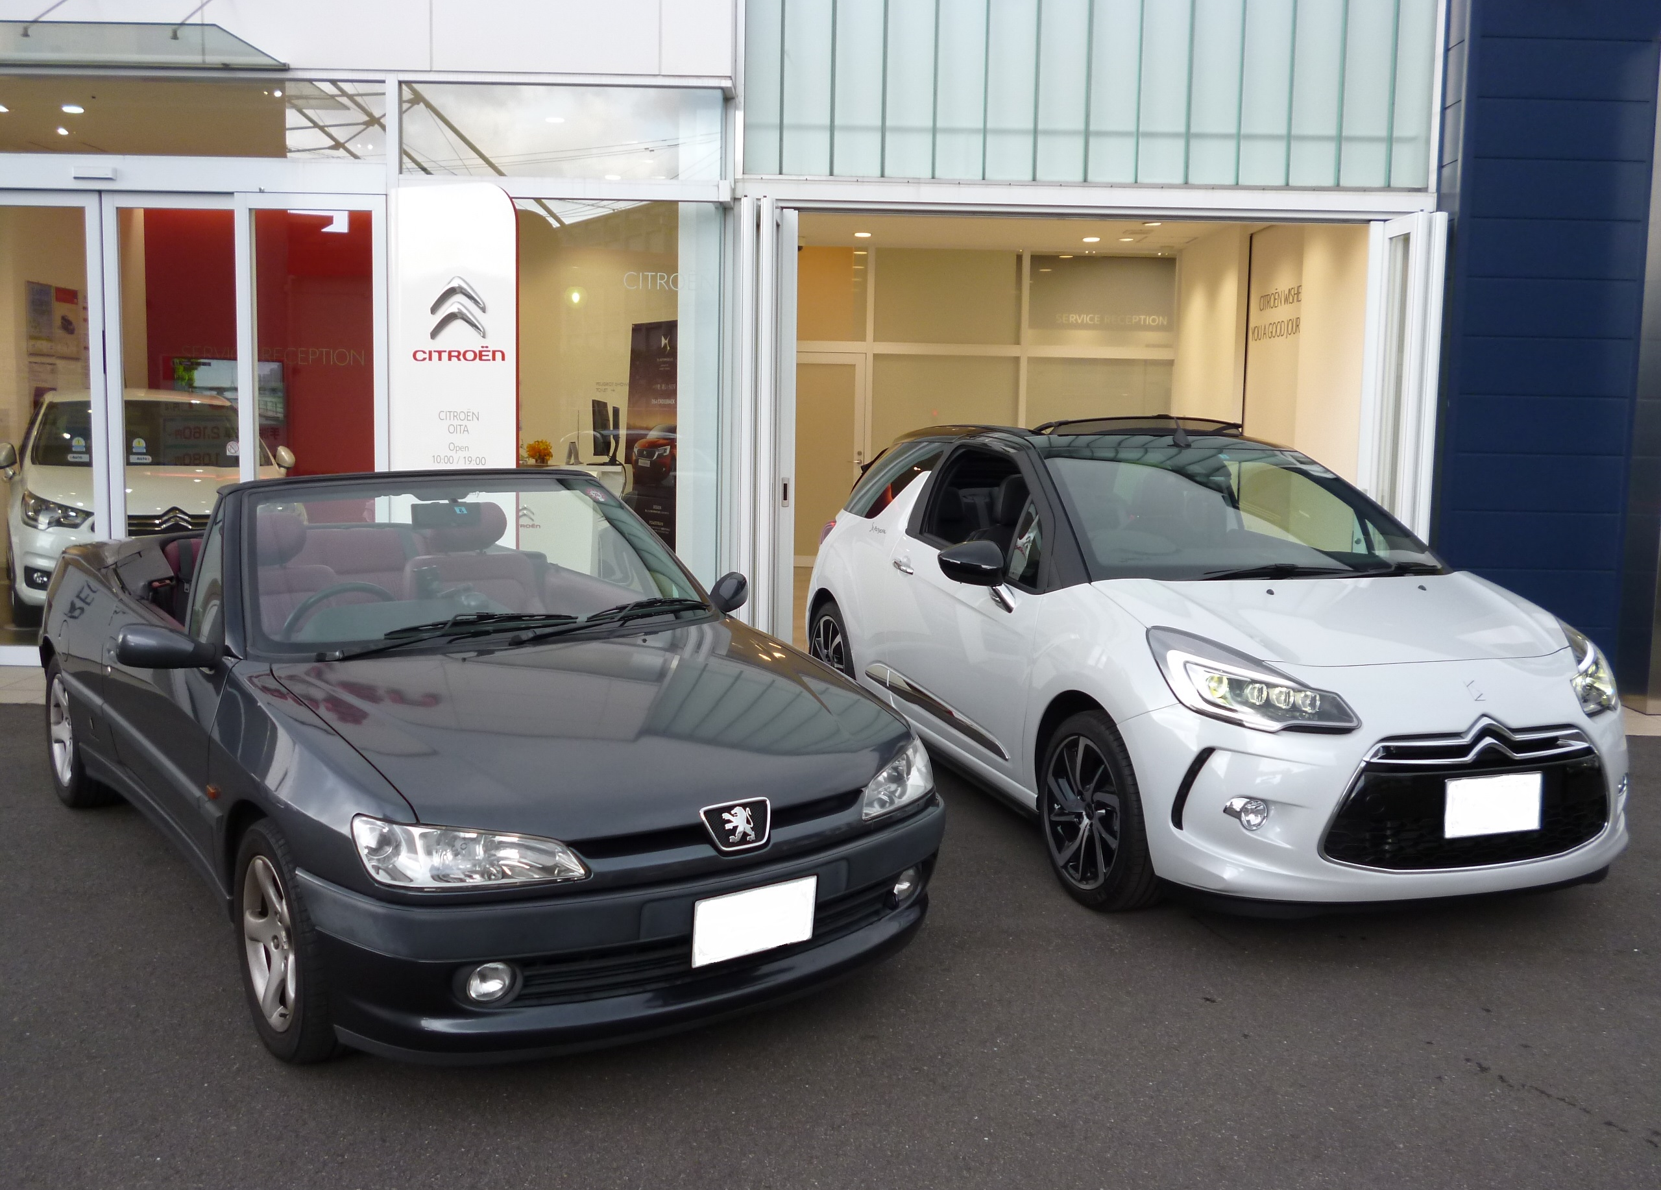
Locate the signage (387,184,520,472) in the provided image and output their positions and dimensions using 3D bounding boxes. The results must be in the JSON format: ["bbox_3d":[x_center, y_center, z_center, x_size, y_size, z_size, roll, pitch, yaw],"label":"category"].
[{"bbox_3d":[-1.879,-0.775,7.753,0.812,2.522,0.070,5,9,28],"label":"signage"}]

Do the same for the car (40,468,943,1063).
[{"bbox_3d":[-1.395,0.242,4.990,1.760,1.310,4.140,-5,10,-36],"label":"car"}]

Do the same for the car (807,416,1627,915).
[{"bbox_3d":[1.196,0.077,6.011,1.780,1.460,3.950,-2,8,-19],"label":"car"}]

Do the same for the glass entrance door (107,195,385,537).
[{"bbox_3d":[-3.089,-0.846,8.168,1.486,2.504,0.100,1,8,0],"label":"glass entrance door"}]

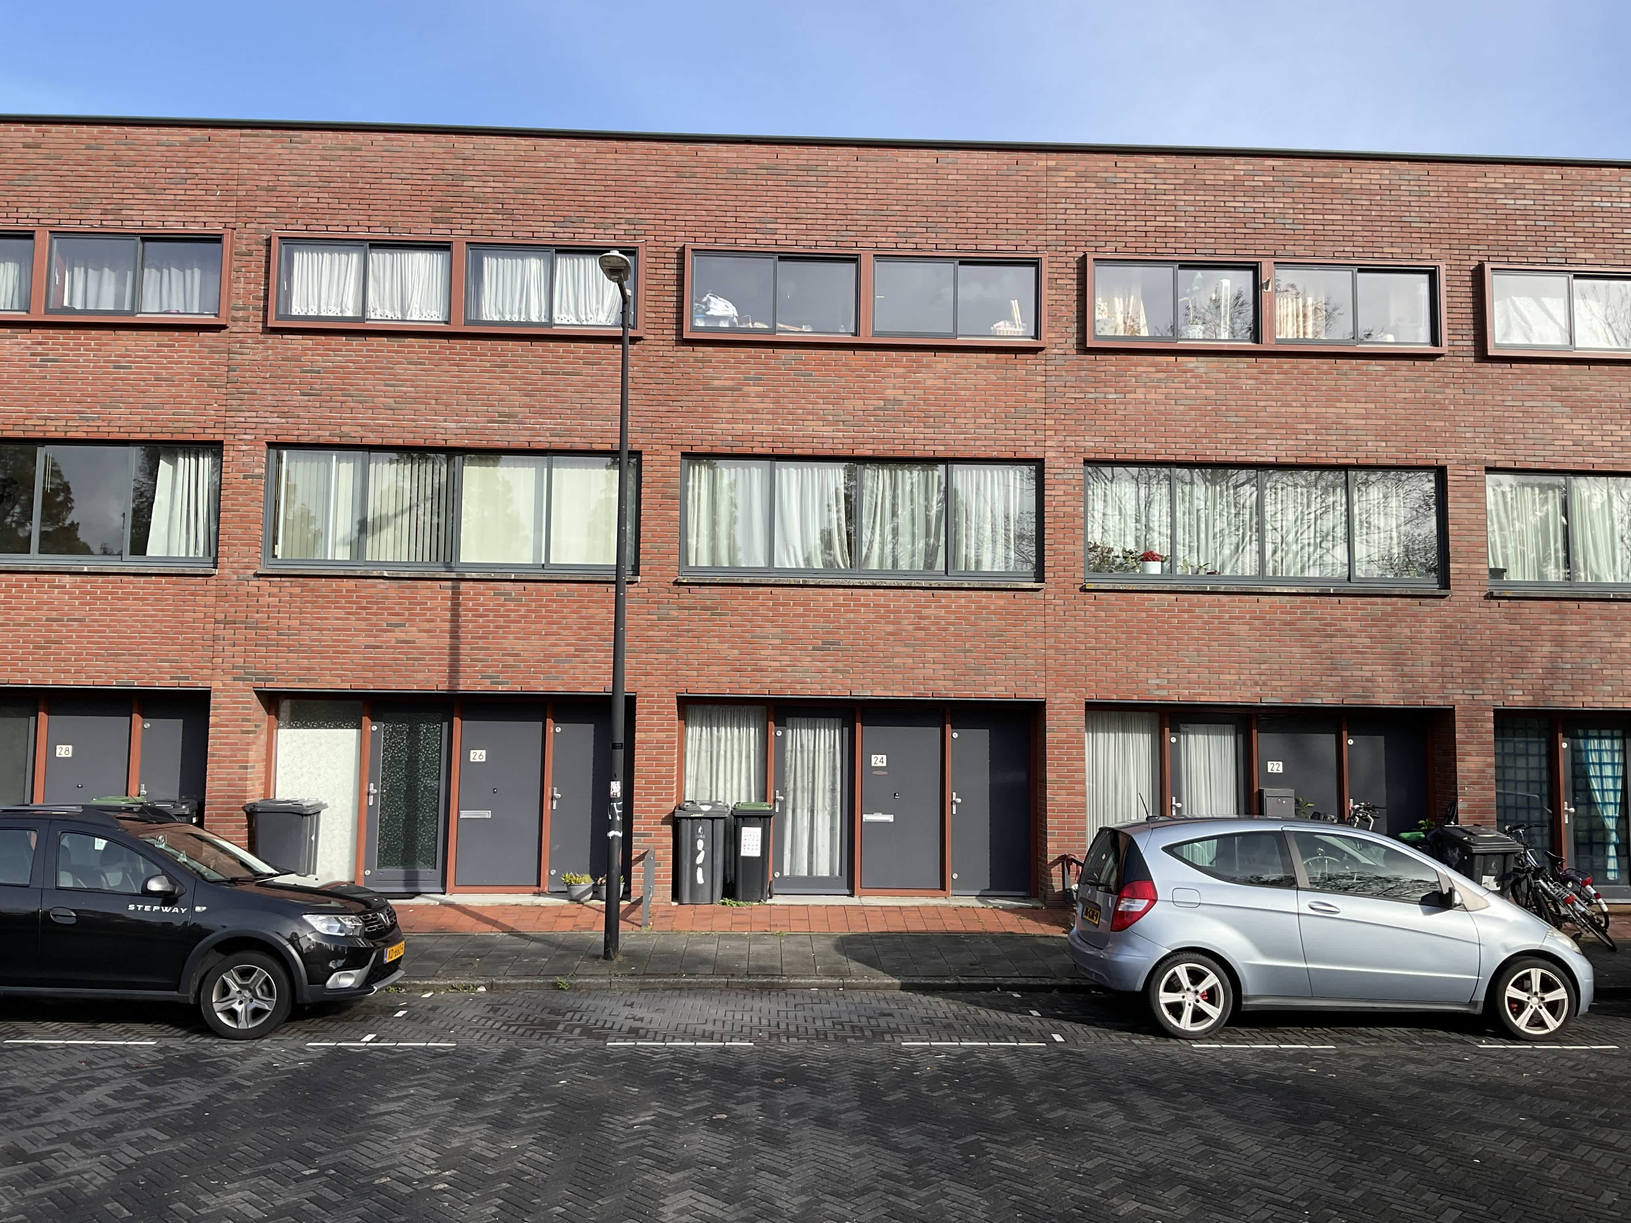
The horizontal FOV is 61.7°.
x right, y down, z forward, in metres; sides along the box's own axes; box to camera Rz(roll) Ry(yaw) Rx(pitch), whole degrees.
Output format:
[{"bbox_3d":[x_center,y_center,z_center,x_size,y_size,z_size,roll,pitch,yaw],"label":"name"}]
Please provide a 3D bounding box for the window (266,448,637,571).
[{"bbox_3d":[-3.993,-1.083,15.003,4.051,1.334,0.120,1,-5,-2],"label":"window"}]

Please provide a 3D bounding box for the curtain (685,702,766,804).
[{"bbox_3d":[-1.002,2.026,15.276,0.940,1.940,0.100,1,-5,-2],"label":"curtain"}]

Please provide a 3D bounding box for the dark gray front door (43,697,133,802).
[{"bbox_3d":[-8.038,1.968,15.101,0.902,2.013,0.080,1,-5,-2],"label":"dark gray front door"}]

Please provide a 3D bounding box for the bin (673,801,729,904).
[{"bbox_3d":[-1.222,2.608,14.836,0.580,1.070,0.720,1,-6,-2],"label":"bin"}]

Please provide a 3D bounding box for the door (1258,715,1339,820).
[{"bbox_3d":[5.443,2.164,15.403,0.899,1.996,0.070,1,-5,-2],"label":"door"}]

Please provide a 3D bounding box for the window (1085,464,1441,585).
[{"bbox_3d":[5.027,-0.933,15.316,4.126,1.420,0.160,1,-5,-2],"label":"window"}]

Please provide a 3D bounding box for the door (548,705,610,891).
[{"bbox_3d":[-2.500,2.068,15.106,0.910,2.029,0.080,1,-6,-2],"label":"door"}]

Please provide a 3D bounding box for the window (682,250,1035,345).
[{"bbox_3d":[0.556,-3.475,15.185,4.002,1.066,0.200,1,-6,-2],"label":"window"}]

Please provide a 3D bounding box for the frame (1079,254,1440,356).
[{"bbox_3d":[5.038,-3.412,15.332,4.070,1.066,0.200,1,-6,-2],"label":"frame"}]

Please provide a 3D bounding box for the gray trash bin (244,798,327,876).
[{"bbox_3d":[-5.539,2.497,14.178,0.720,1.080,0.580,0,-5,3],"label":"gray trash bin"}]

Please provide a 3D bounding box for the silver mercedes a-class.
[{"bbox_3d":[4.060,2.416,10.818,3.883,1.593,1.764,1,-6,-2],"label":"silver mercedes a-class"}]

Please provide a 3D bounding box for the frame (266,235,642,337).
[{"bbox_3d":[-3.941,-3.587,15.126,4.087,1.092,0.200,1,-5,-2],"label":"frame"}]

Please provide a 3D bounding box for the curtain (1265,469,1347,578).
[{"bbox_3d":[5.540,-1.001,15.444,0.921,1.235,0.100,1,-5,-2],"label":"curtain"}]

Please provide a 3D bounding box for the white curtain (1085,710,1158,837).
[{"bbox_3d":[3.451,2.106,15.435,0.838,1.965,0.100,1,-5,-2],"label":"white curtain"}]

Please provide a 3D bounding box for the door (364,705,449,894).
[{"bbox_3d":[-4.539,2.086,15.224,0.883,2.078,0.080,1,-5,-2],"label":"door"}]

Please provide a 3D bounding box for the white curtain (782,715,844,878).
[{"bbox_3d":[-0.026,2.069,15.278,0.707,1.788,0.090,1,-5,-2],"label":"white curtain"}]

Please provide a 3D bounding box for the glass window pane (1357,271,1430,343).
[{"bbox_3d":[6.553,-3.442,15.495,0.838,0.832,0.050,1,-5,-2],"label":"glass window pane"}]

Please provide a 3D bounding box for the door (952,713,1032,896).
[{"bbox_3d":[1.985,2.152,15.469,0.912,2.105,0.080,1,-5,-2],"label":"door"}]

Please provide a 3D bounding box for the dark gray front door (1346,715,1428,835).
[{"bbox_3d":[6.468,2.200,15.399,0.920,2.083,0.080,1,-6,-2],"label":"dark gray front door"}]

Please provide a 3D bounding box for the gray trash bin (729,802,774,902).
[{"bbox_3d":[-0.685,2.619,14.953,0.480,1.060,0.530,1,-5,-2],"label":"gray trash bin"}]

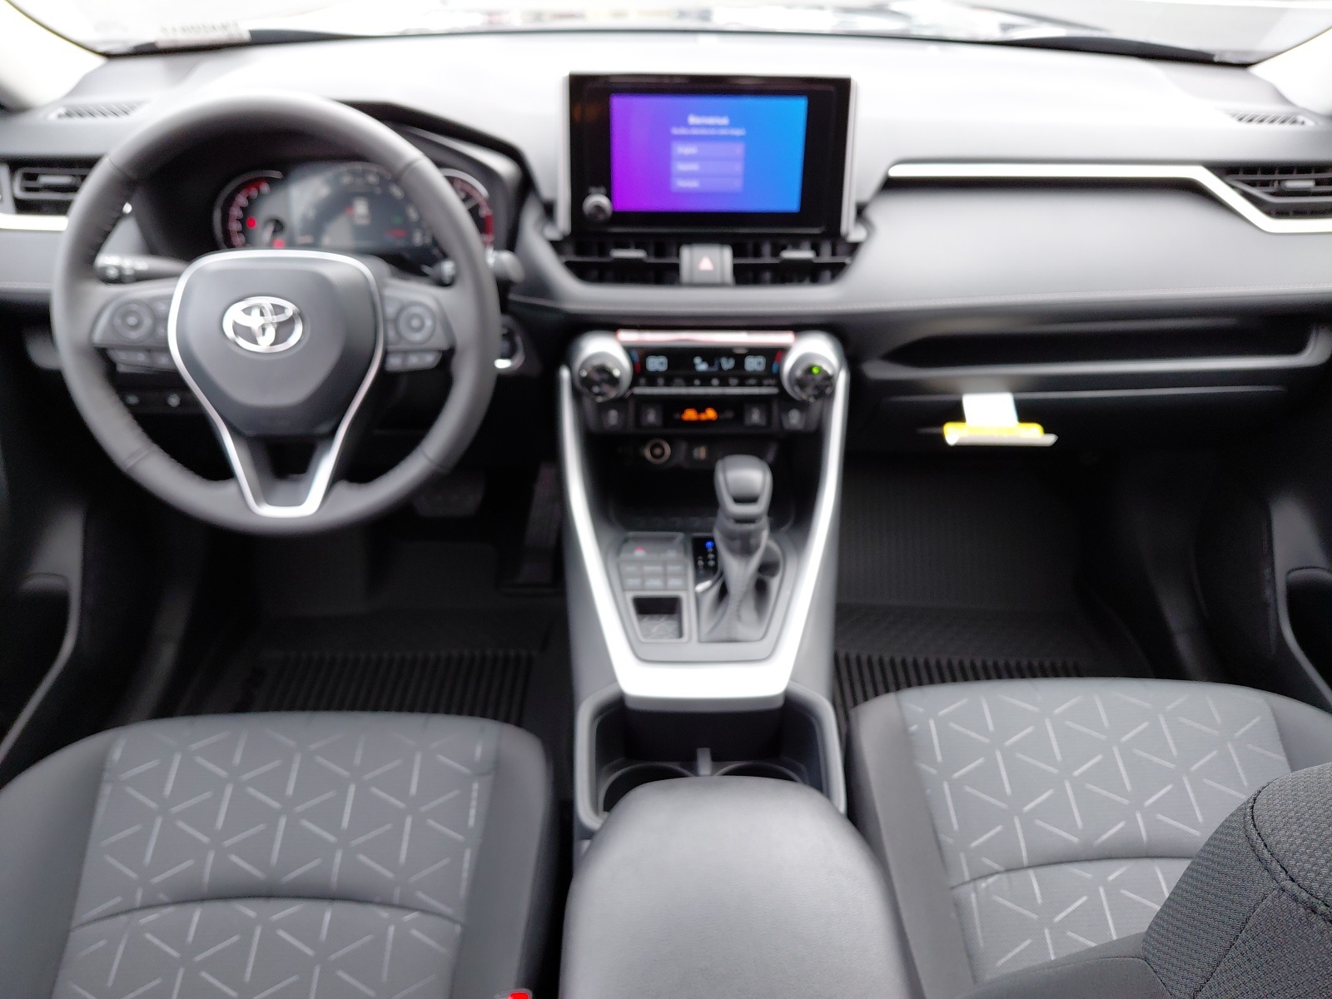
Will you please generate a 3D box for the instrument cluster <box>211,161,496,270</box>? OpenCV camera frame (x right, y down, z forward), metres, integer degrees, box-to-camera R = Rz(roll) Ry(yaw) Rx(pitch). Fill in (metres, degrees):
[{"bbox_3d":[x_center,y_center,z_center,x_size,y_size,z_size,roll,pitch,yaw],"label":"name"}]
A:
[{"bbox_3d":[-0.323,-0.296,1.005,0.288,0.115,0.045,-1,19,-3],"label":"instrument cluster"}]

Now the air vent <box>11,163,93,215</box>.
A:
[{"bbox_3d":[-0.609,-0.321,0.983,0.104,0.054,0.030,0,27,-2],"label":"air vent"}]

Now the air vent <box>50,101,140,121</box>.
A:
[{"bbox_3d":[-0.617,-0.420,1.040,0.100,0.014,0.048,0,44,-2],"label":"air vent"}]

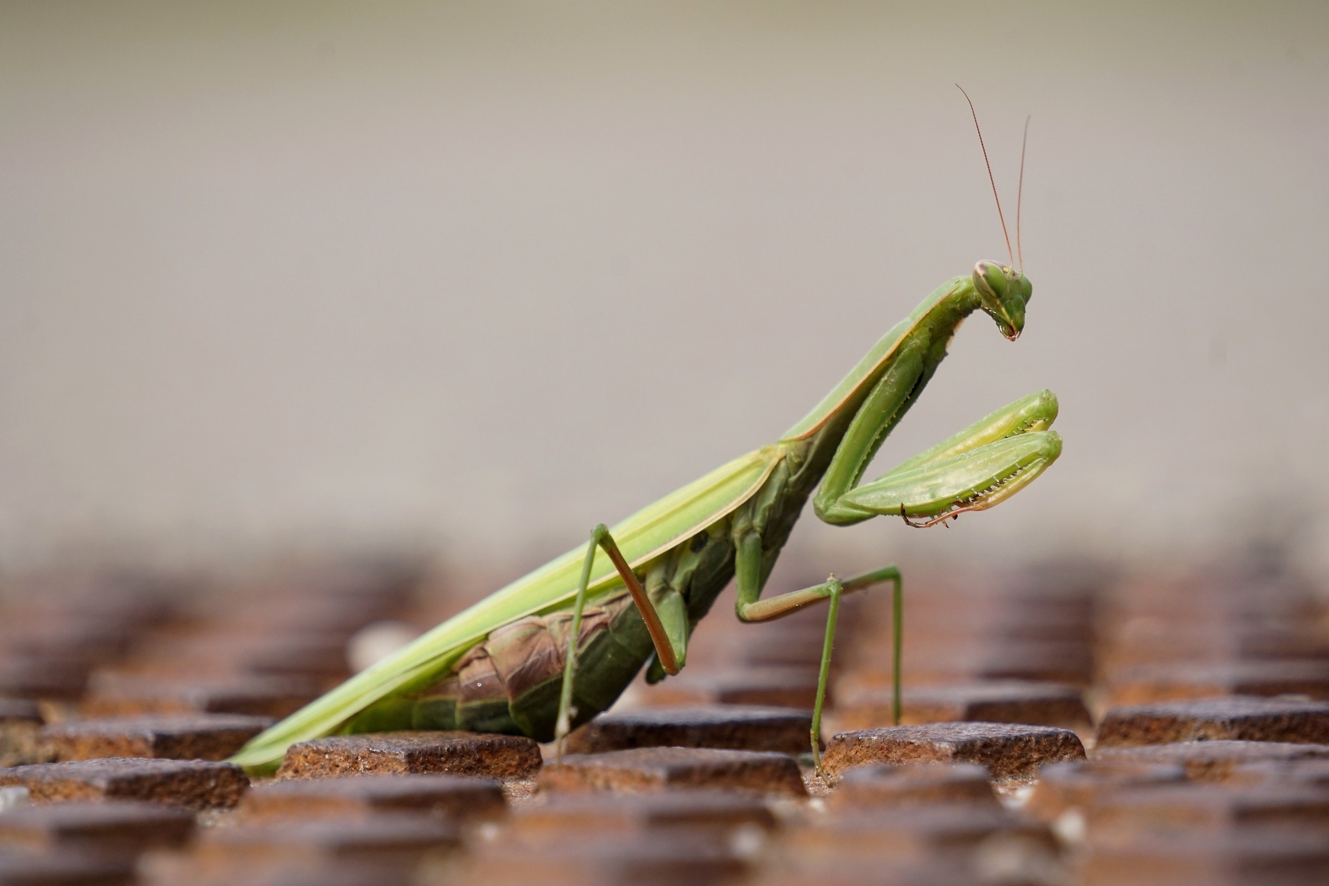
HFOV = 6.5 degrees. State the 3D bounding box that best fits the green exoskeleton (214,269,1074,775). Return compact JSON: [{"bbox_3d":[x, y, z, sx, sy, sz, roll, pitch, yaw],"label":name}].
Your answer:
[{"bbox_3d":[-0.001,0.006,0.920,0.067,0.040,0.029,1,6,11],"label":"green exoskeleton"}]

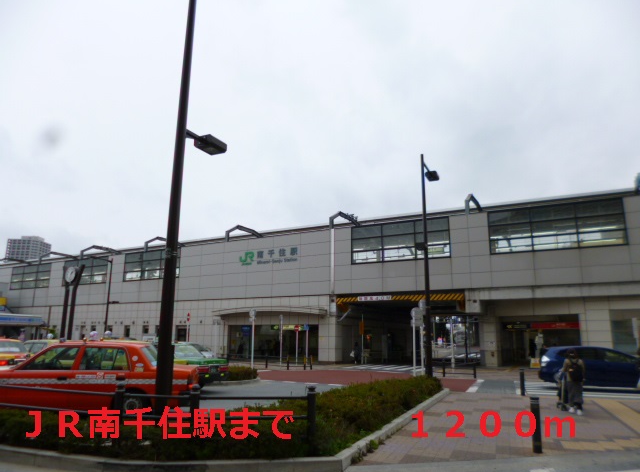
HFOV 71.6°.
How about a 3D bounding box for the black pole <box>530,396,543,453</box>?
[{"bbox_3d":[3.471,3.011,7.134,0.127,0.810,0.127,1,-13,0],"label":"black pole"}]

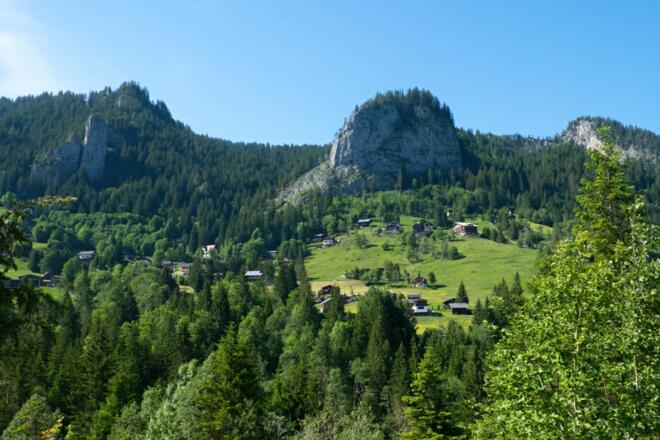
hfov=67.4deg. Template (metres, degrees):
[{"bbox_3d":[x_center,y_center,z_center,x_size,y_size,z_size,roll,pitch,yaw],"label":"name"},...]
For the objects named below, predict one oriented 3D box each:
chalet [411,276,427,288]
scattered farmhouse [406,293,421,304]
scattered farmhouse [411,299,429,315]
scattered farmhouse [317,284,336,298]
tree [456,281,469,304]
[{"bbox_3d":[68.320,47.980,380.000,10.000,8.200,9.500,0,-2,6],"label":"chalet"},{"bbox_3d":[57.900,54.440,342.000,8.800,7.000,8.500,0,-2,3],"label":"scattered farmhouse"},{"bbox_3d":[59.090,56.920,325.000,9.000,8.600,10.000,0,-2,2],"label":"scattered farmhouse"},{"bbox_3d":[-1.740,50.180,345.000,12.500,9.000,11.000,0,-2,6],"label":"scattered farmhouse"},{"bbox_3d":[89.670,49.740,335.000,7.200,16.800,7.200,0,-2,0],"label":"tree"}]

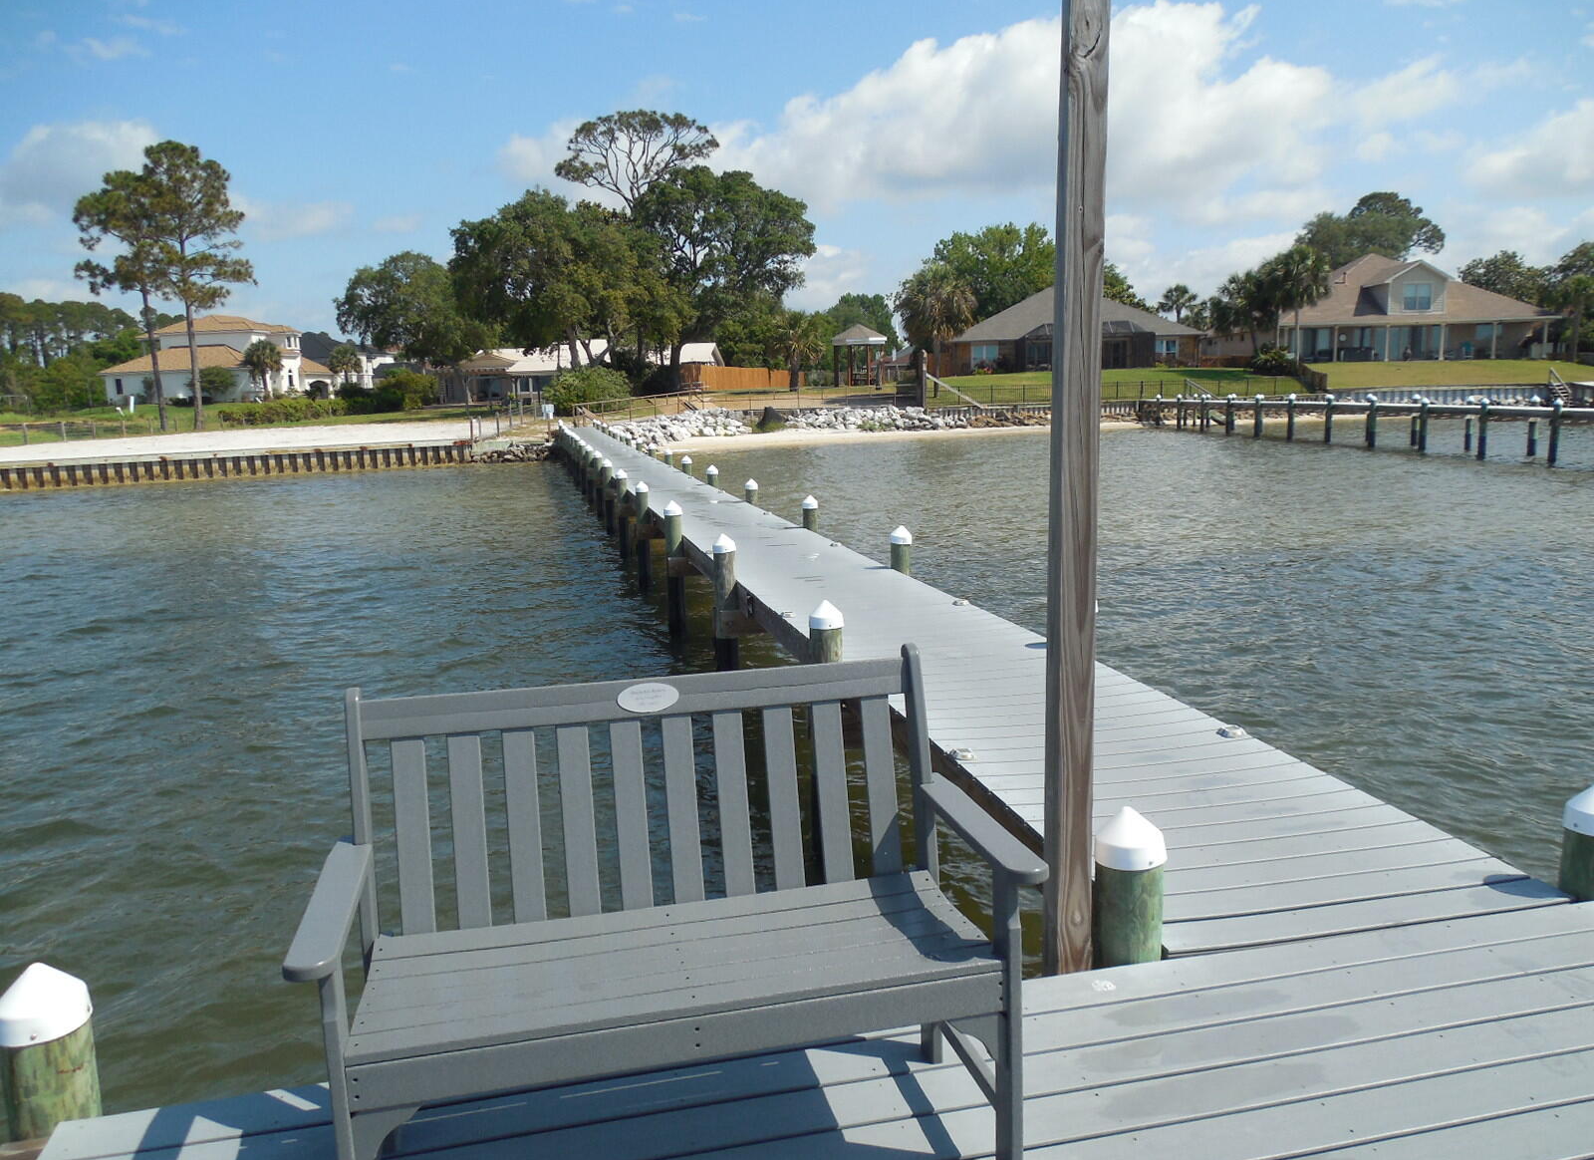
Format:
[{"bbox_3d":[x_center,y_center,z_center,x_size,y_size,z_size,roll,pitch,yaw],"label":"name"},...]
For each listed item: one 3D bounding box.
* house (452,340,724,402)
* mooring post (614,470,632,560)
[{"bbox_3d":[-18.084,-18.686,101.655,22.800,5.400,12.000,-1,9,-1],"label":"house"},{"bbox_3d":[-2.668,-1.005,17.719,0.177,1.380,0.177,-3,9,-13],"label":"mooring post"}]

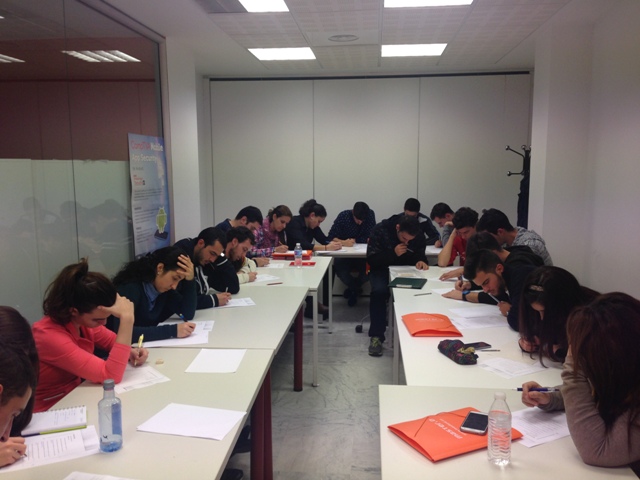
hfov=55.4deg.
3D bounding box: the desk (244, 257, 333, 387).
[{"bbox_3d":[-0.300,0.573,4.876,0.690,0.680,1.360,0,8,5],"label":"desk"}]

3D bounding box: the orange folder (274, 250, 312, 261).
[{"bbox_3d":[-0.254,0.140,5.529,0.340,0.040,0.260,0,7,5],"label":"orange folder"}]

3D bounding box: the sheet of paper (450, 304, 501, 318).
[{"bbox_3d":[0.924,0.412,3.498,0.297,0.002,0.210,-2,8,-14],"label":"sheet of paper"}]

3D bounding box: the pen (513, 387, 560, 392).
[{"bbox_3d":[0.720,0.499,2.030,0.161,0.011,0.011,1,8,0],"label":"pen"}]

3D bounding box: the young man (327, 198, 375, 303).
[{"bbox_3d":[0.320,0.159,6.304,0.540,1.110,0.750,1,8,11],"label":"young man"}]

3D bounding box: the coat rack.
[{"bbox_3d":[2.117,-0.139,6.296,0.410,1.670,0.410,0,8,5],"label":"coat rack"}]

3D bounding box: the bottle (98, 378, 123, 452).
[{"bbox_3d":[-0.635,0.527,1.852,0.065,0.215,0.065,0,7,5],"label":"bottle"}]

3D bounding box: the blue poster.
[{"bbox_3d":[-1.273,-0.280,4.636,0.015,1.020,0.710,0,7,5],"label":"blue poster"}]

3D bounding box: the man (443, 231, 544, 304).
[{"bbox_3d":[1.159,0.511,3.908,0.760,1.120,0.500,-1,7,-1],"label":"man"}]

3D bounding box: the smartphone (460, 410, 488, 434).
[{"bbox_3d":[0.520,0.599,2.018,0.071,0.009,0.141,3,8,24],"label":"smartphone"}]

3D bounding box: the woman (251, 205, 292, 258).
[{"bbox_3d":[-0.574,0.248,5.626,0.700,1.120,0.480,3,9,27],"label":"woman"}]

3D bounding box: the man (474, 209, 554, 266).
[{"bbox_3d":[1.285,0.393,4.408,0.770,1.225,0.500,-1,7,-6],"label":"man"}]

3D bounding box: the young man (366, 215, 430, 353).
[{"bbox_3d":[0.664,0.334,5.247,0.540,1.140,0.780,-1,7,-6],"label":"young man"}]

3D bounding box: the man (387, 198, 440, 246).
[{"bbox_3d":[1.001,0.146,6.457,0.560,1.200,0.750,0,7,5],"label":"man"}]

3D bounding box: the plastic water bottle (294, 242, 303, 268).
[{"bbox_3d":[-0.172,0.124,4.957,0.064,0.206,0.064,0,8,5],"label":"plastic water bottle"}]

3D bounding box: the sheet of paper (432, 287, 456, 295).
[{"bbox_3d":[0.907,0.342,4.011,0.297,0.004,0.210,-2,8,-14],"label":"sheet of paper"}]

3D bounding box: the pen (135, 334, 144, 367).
[{"bbox_3d":[-0.779,0.477,2.632,0.011,0.140,0.011,14,5,3],"label":"pen"}]

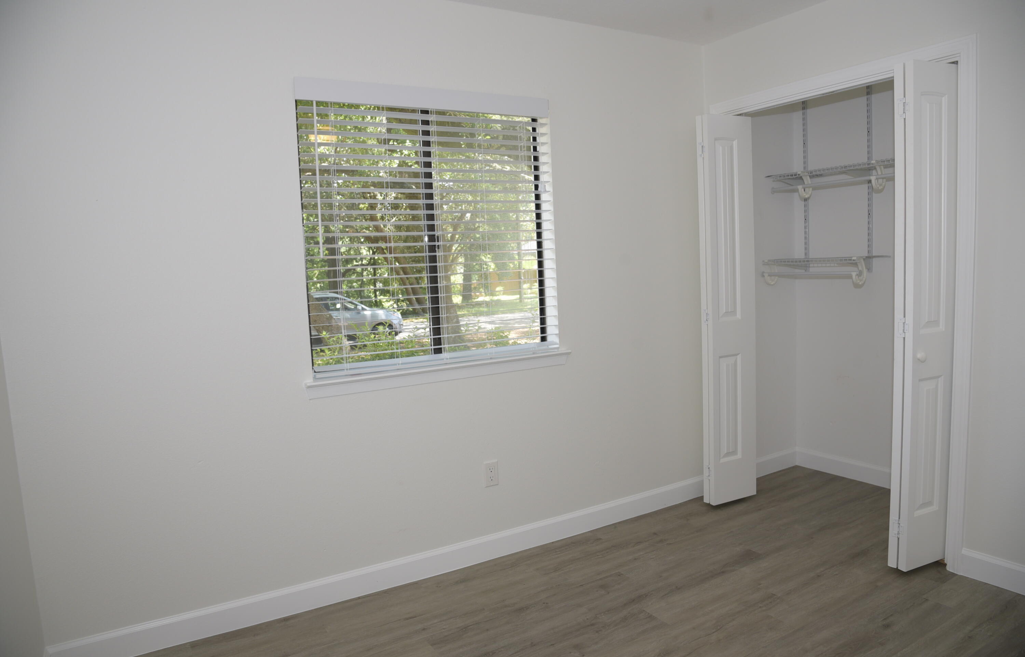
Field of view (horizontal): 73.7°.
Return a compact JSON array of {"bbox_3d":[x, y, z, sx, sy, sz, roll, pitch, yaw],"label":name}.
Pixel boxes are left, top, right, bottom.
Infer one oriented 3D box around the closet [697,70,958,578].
[{"bbox_3d":[1.496,-0.101,3.260,0.110,2.129,1.308,-6,7,-31],"label":"closet"}]

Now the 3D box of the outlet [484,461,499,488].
[{"bbox_3d":[-0.096,0.667,3.129,0.070,0.115,0.008,-6,7,-29],"label":"outlet"}]

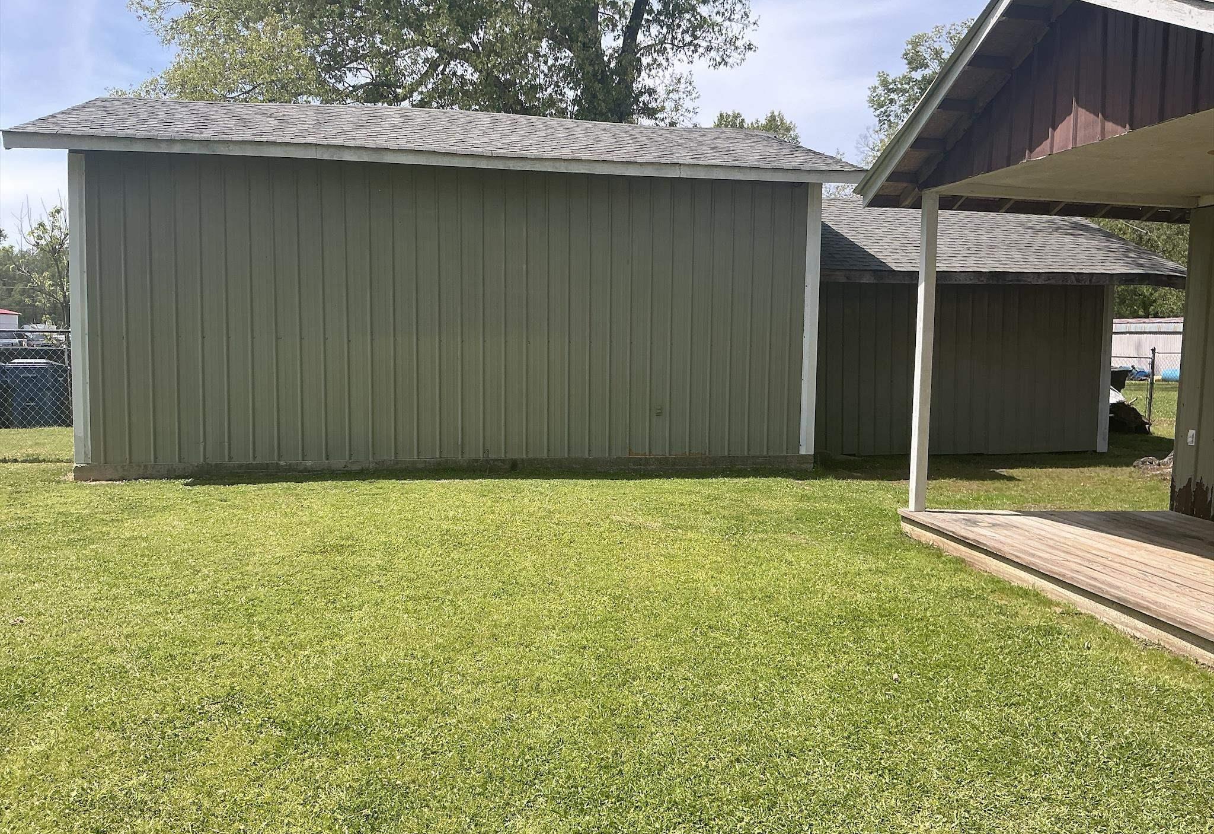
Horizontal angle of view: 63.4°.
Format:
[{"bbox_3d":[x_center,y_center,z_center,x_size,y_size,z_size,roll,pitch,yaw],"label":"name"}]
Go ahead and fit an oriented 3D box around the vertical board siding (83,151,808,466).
[{"bbox_3d":[-1.368,-1.047,10.268,7.470,3.020,0.120,0,4,-14],"label":"vertical board siding"}]

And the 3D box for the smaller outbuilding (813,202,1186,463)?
[{"bbox_3d":[4.577,-1.497,15.040,5.700,3.600,4.850,0,4,-11],"label":"smaller outbuilding"}]

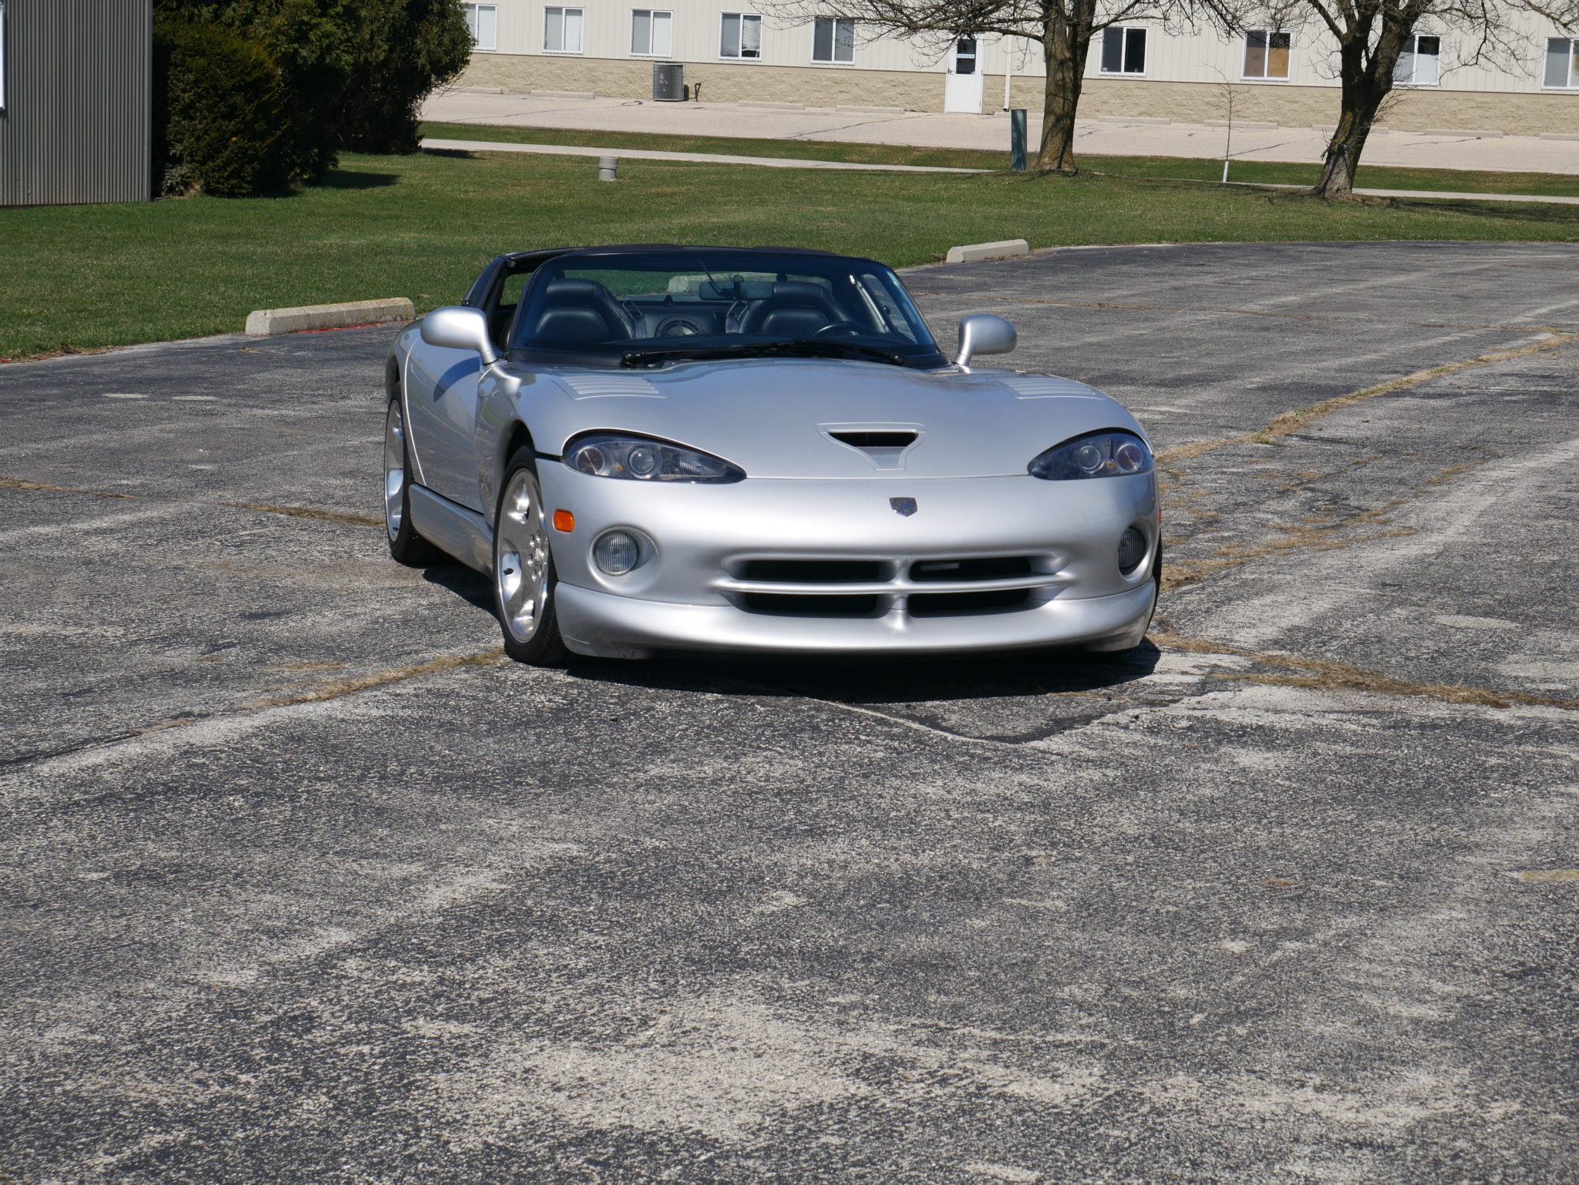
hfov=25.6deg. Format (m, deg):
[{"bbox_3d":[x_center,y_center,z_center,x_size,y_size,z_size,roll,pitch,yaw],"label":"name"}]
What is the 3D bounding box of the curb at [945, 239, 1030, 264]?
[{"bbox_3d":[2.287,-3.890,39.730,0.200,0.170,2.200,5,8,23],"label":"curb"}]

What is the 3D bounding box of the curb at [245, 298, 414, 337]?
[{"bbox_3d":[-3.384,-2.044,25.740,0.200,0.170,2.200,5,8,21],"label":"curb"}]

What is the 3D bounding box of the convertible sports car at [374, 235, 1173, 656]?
[{"bbox_3d":[-0.210,-0.531,11.329,1.930,1.130,4.480,-1,8,-14],"label":"convertible sports car"}]

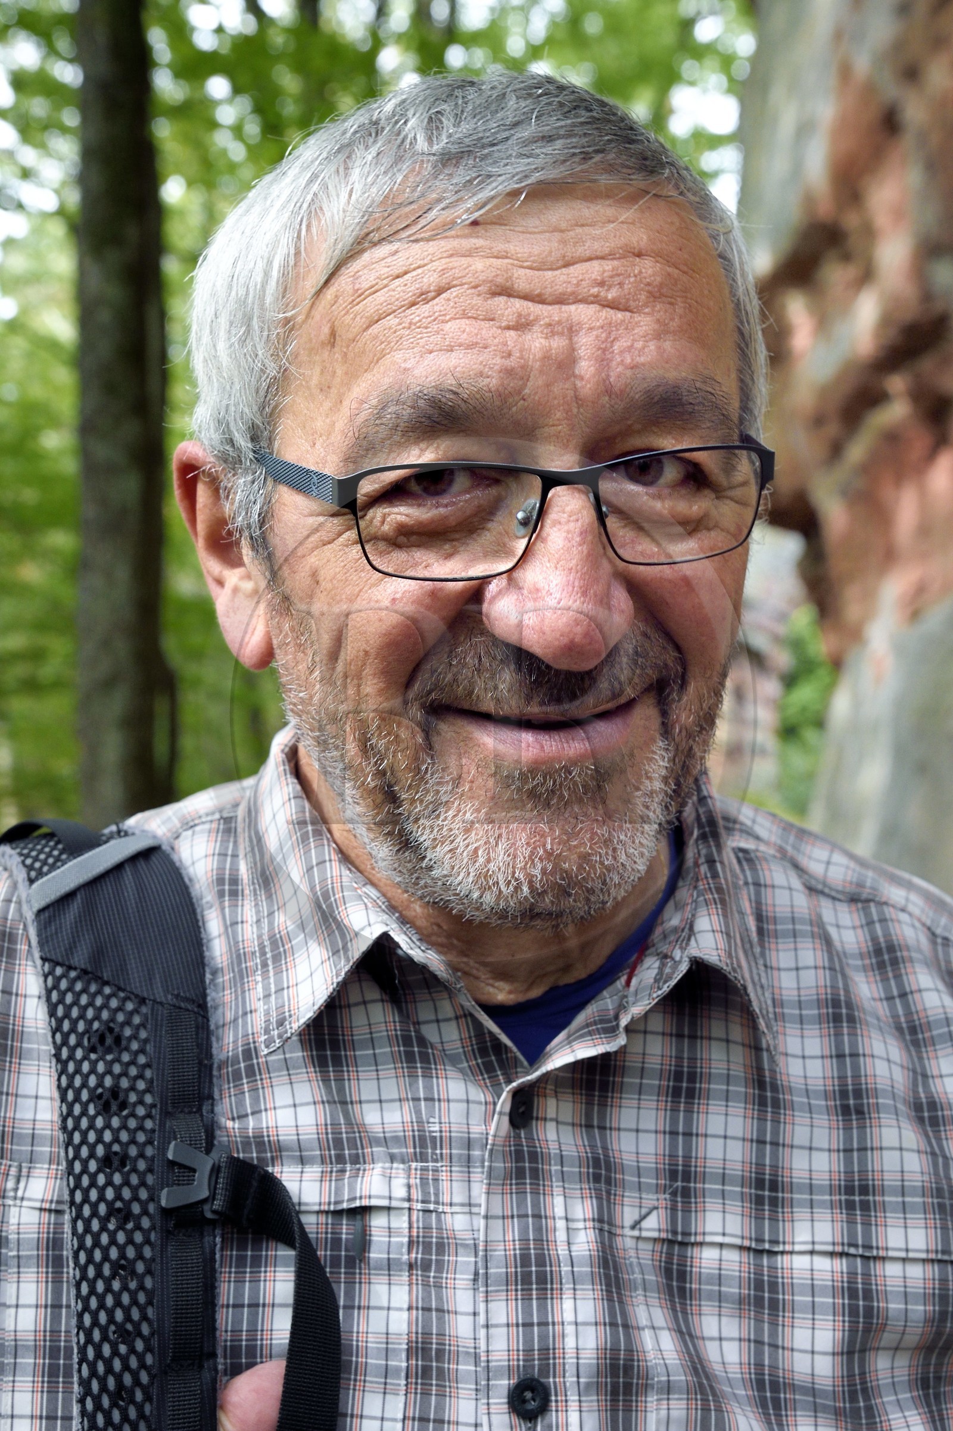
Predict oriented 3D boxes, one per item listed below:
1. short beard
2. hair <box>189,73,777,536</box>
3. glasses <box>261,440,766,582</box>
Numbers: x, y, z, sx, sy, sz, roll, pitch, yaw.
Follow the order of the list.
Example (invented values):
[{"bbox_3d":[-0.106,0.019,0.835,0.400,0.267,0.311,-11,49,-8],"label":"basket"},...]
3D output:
[{"bbox_3d":[0.009,0.009,0.621,0.139,0.095,0.102,-4,10,-16],"label":"short beard"},{"bbox_3d":[-0.001,-0.121,0.657,0.178,0.176,0.196,-4,10,-16],"label":"hair"},{"bbox_3d":[0.005,-0.068,0.629,0.140,0.043,0.141,-5,14,-17],"label":"glasses"}]

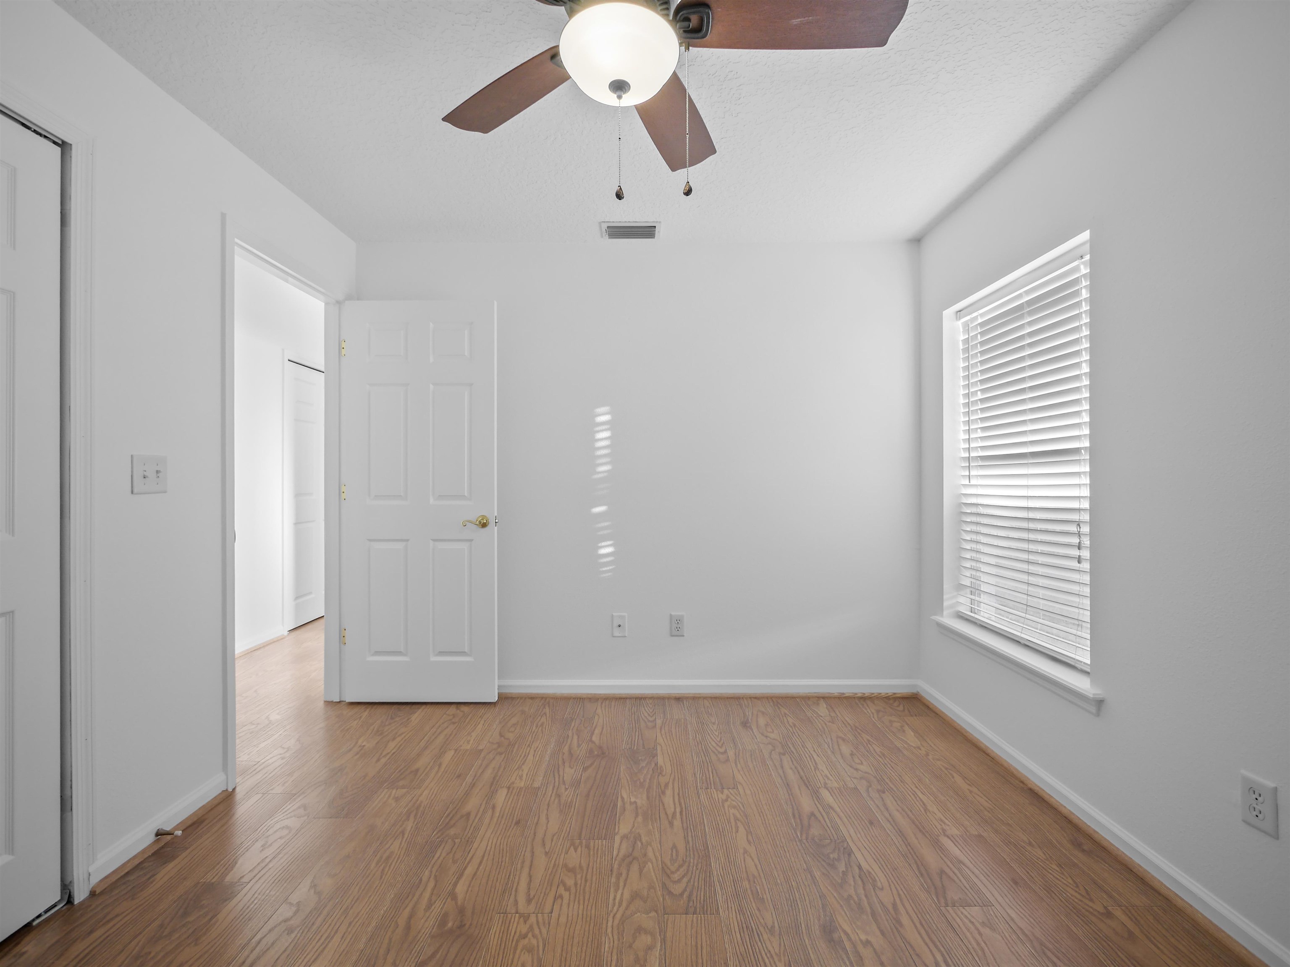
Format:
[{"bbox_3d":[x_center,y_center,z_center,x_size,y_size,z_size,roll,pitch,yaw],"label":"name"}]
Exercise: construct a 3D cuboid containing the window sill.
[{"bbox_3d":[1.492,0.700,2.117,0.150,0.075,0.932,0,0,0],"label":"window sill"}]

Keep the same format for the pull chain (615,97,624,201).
[{"bbox_3d":[-0.056,-0.738,1.150,0.019,0.229,0.019,0,0,0],"label":"pull chain"}]

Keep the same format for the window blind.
[{"bbox_3d":[1.553,-0.090,2.123,0.060,1.470,0.825,0,0,0],"label":"window blind"}]

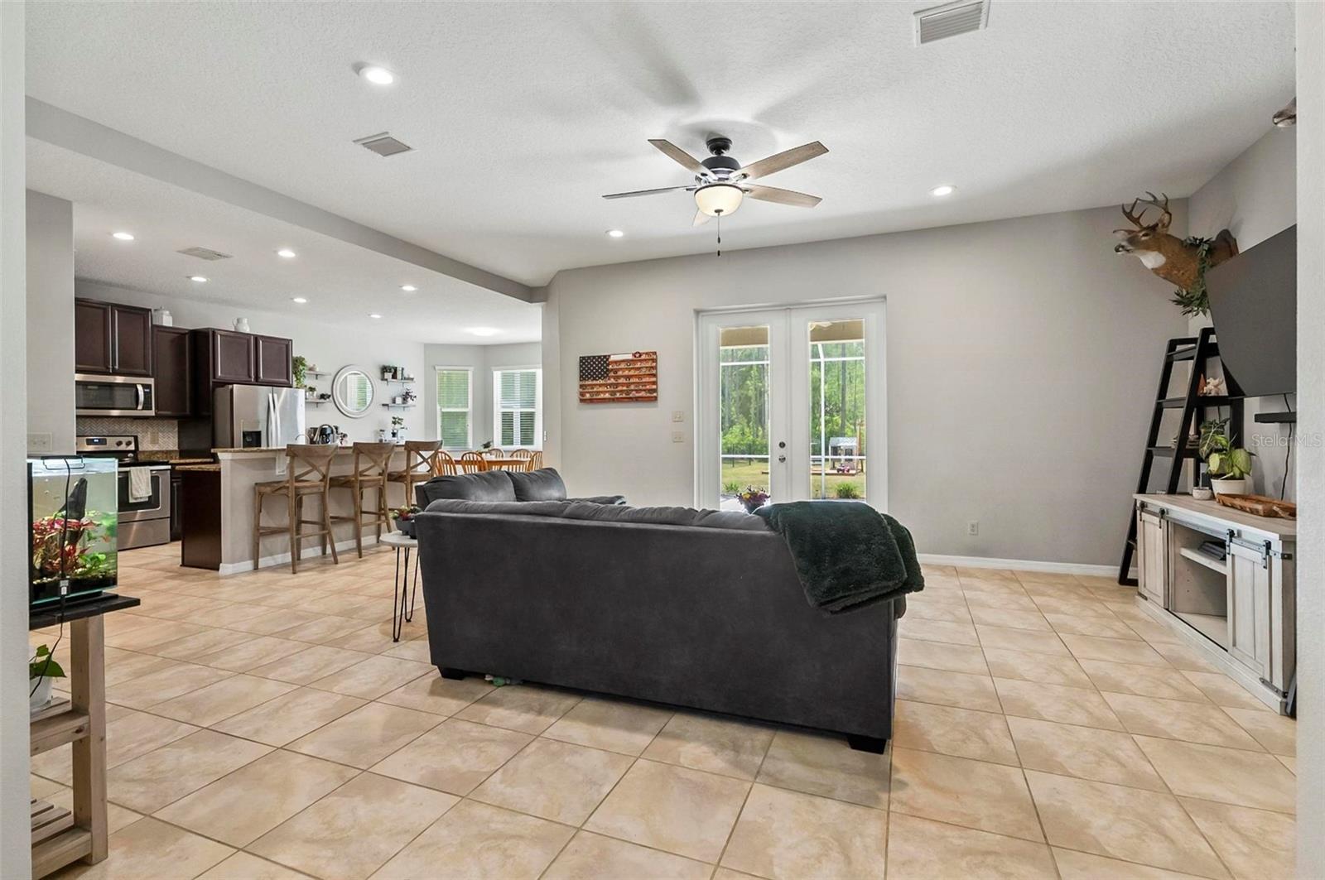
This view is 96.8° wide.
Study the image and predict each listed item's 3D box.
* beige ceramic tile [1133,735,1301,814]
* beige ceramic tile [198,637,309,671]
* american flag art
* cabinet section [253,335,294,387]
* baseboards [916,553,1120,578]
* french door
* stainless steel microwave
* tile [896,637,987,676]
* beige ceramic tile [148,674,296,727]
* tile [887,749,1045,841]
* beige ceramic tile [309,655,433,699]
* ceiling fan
[{"bbox_3d":[1.955,1.162,2.040,0.430,0.010,0.430,0,0,22],"label":"beige ceramic tile"},{"bbox_3d":[-2.334,1.229,3.374,0.456,0.020,0.452,0,0,20],"label":"beige ceramic tile"},{"bbox_3d":[-0.502,-0.700,6.690,0.973,0.527,0.060,0,0,22],"label":"american flag art"},{"bbox_3d":[-5.331,-1.019,7.779,0.580,0.634,0.515,0,0,22],"label":"cabinet section"},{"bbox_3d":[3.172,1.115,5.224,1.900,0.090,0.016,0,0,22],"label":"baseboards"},{"bbox_3d":[1.216,-0.097,5.744,1.850,2.430,0.120,0,0,22],"label":"french door"},{"bbox_3d":[-6.442,-0.507,6.812,0.400,0.433,0.760,0,0,22],"label":"stainless steel microwave"},{"bbox_3d":[1.456,1.132,3.098,0.420,0.010,0.420,0,0,22],"label":"tile"},{"bbox_3d":[-1.928,1.146,2.603,0.418,0.010,0.415,0,0,22],"label":"beige ceramic tile"},{"bbox_3d":[0.957,1.128,1.891,0.418,0.010,0.415,0,0,22],"label":"tile"},{"bbox_3d":[-1.436,1.185,2.944,0.430,0.010,0.430,0,0,22],"label":"beige ceramic tile"},{"bbox_3d":[0.347,-1.681,3.801,1.480,0.498,1.460,0,0,0],"label":"ceiling fan"}]

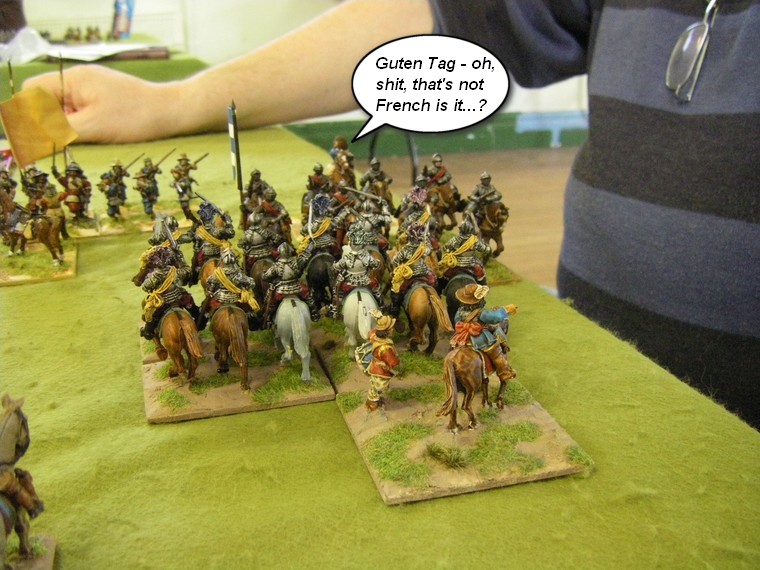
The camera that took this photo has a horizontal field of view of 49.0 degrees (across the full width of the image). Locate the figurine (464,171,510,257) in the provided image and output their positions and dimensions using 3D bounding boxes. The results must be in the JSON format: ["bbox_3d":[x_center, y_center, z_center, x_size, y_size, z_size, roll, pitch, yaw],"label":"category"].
[{"bbox_3d":[0.048,-0.031,0.384,0.021,0.043,0.048,-6,24,-17],"label":"figurine"}]

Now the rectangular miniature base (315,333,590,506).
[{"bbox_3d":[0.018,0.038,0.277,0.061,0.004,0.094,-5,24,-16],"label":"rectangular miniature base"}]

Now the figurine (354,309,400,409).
[{"bbox_3d":[-0.001,0.024,0.263,0.015,0.033,0.014,9,24,17],"label":"figurine"}]

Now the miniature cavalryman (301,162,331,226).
[{"bbox_3d":[-0.029,-0.035,0.390,0.020,0.043,0.050,-5,24,-16],"label":"miniature cavalryman"}]

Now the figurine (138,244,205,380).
[{"bbox_3d":[-0.073,0.006,0.289,0.022,0.043,0.050,-9,25,-23],"label":"figurine"}]

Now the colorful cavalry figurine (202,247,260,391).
[{"bbox_3d":[-0.051,0.007,0.288,0.021,0.043,0.050,-5,24,-14],"label":"colorful cavalry figurine"}]

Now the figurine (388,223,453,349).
[{"bbox_3d":[0.012,-0.003,0.316,0.022,0.043,0.050,-6,24,-17],"label":"figurine"}]

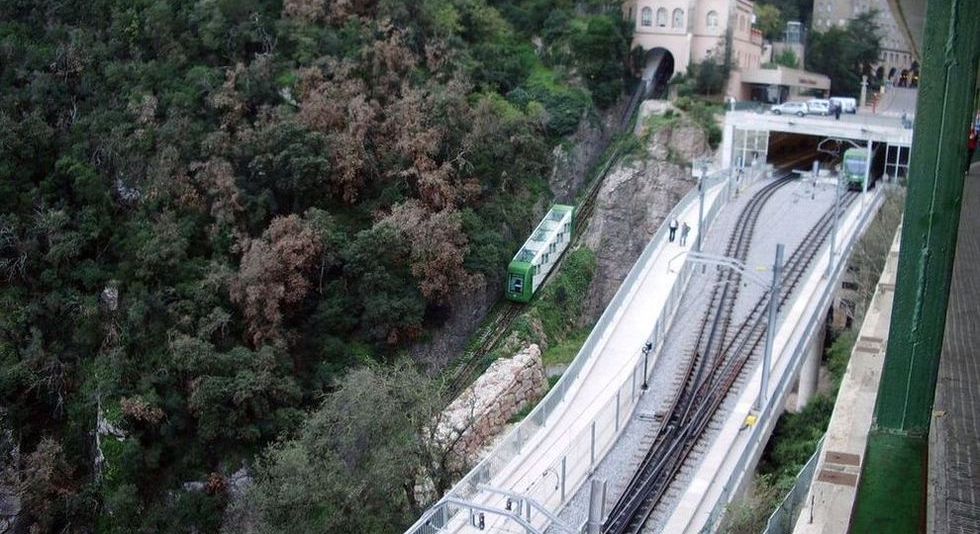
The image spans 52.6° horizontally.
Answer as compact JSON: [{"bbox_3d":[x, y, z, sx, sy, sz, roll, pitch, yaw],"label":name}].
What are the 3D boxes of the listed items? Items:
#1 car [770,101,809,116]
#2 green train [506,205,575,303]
[{"bbox_3d":[33.320,-17.548,110.000,4.000,1.480,1.680,9,14,29],"label":"car"},{"bbox_3d":[5.500,-1.570,103.500,2.400,3.200,11.800,9,41,28],"label":"green train"}]

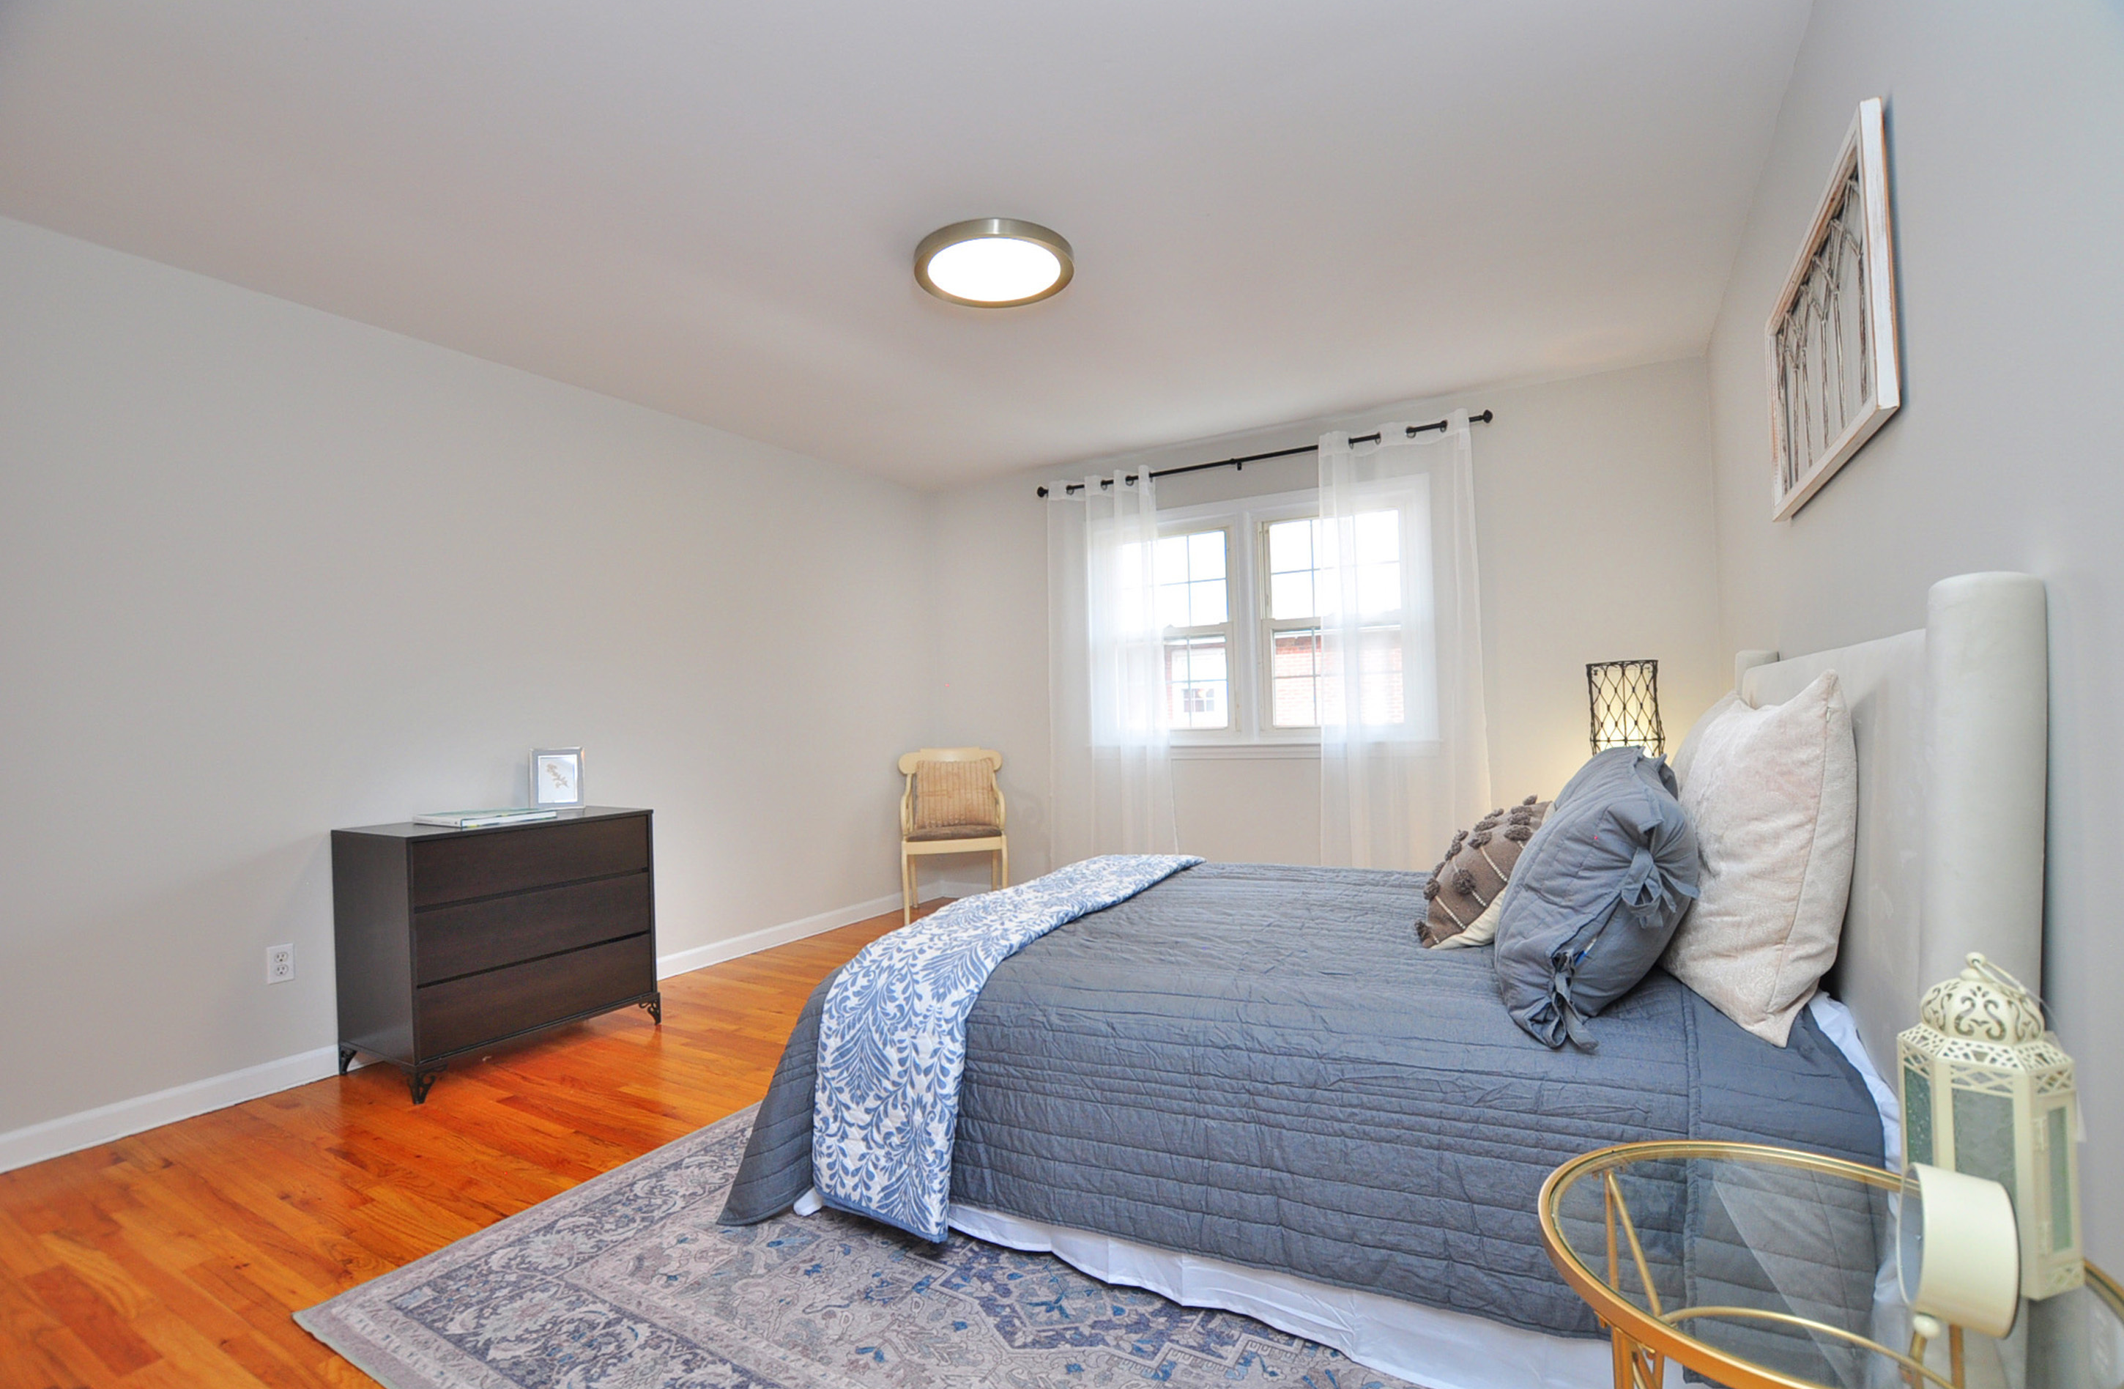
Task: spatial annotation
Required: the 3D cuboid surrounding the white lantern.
[{"bbox_3d":[0.825,0.367,0.788,0.118,0.273,0.104,-3,-2,41],"label":"white lantern"}]

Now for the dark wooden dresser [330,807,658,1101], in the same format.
[{"bbox_3d":[-1.901,0.819,3.024,0.480,0.776,0.790,-2,-1,32],"label":"dark wooden dresser"}]

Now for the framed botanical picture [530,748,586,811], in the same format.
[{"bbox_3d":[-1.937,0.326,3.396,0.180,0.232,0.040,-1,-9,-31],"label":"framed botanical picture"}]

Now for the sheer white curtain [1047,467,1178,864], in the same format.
[{"bbox_3d":[0.233,-0.028,4.647,0.750,2.260,0.100,-2,-1,29],"label":"sheer white curtain"}]

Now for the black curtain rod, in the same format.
[{"bbox_3d":[0.857,-1.142,4.325,2.249,0.055,0.080,-2,-1,29],"label":"black curtain rod"}]

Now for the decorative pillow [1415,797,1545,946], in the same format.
[{"bbox_3d":[1.031,0.389,2.113,0.160,0.425,0.450,40,20,26],"label":"decorative pillow"}]

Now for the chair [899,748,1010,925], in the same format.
[{"bbox_3d":[-0.592,0.759,4.820,0.580,0.900,0.540,-1,-1,-10],"label":"chair"}]

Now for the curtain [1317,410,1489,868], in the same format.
[{"bbox_3d":[1.492,-0.077,3.938,0.720,2.260,0.100,-2,-1,29],"label":"curtain"}]

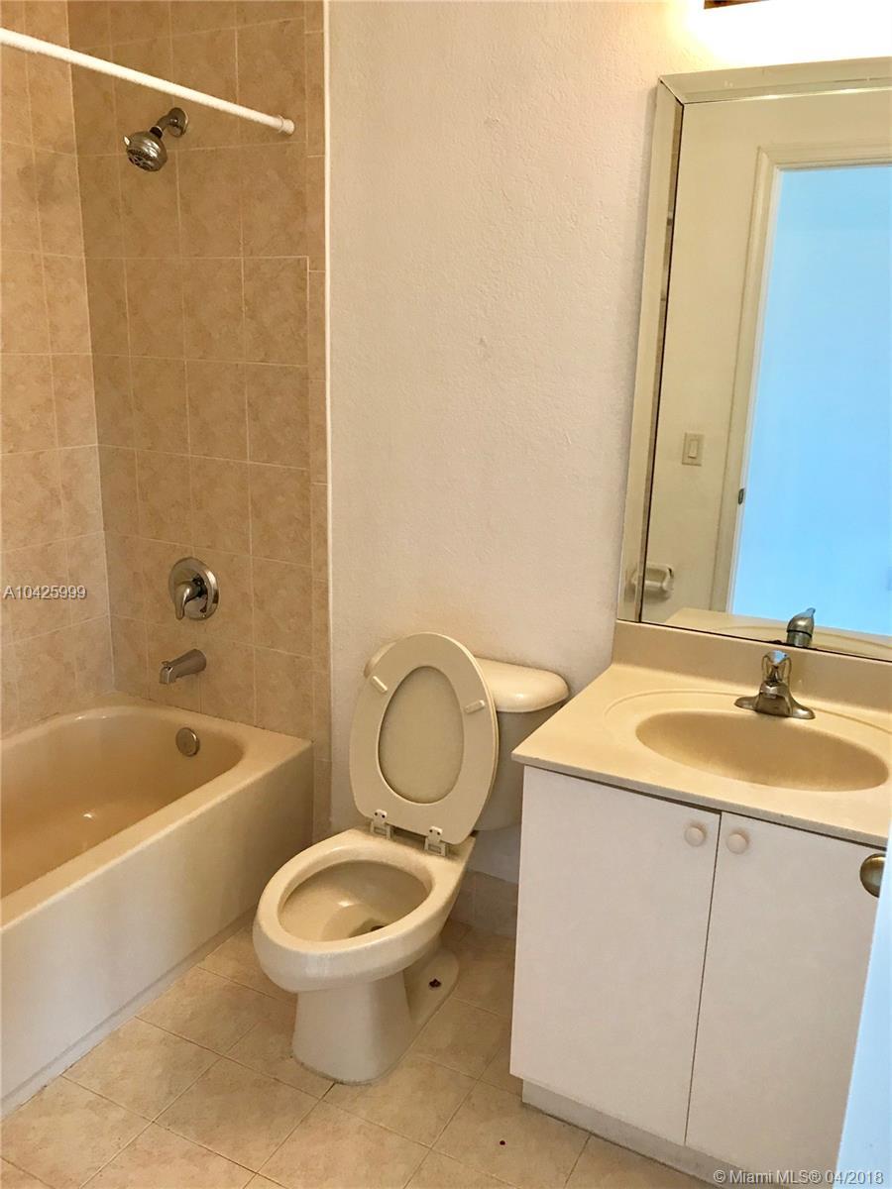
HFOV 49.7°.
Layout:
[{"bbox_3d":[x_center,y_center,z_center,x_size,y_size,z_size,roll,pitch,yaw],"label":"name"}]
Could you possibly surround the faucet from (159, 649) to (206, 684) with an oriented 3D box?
[{"bbox_3d":[-0.763,0.210,2.774,0.060,0.072,0.138,9,17,26],"label":"faucet"}]

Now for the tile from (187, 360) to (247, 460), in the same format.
[{"bbox_3d":[-0.610,-0.494,2.579,0.198,0.255,0.010,9,17,26],"label":"tile"}]

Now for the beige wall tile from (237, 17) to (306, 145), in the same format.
[{"bbox_3d":[-0.410,-1.207,2.279,0.201,0.257,0.010,9,17,26],"label":"beige wall tile"}]

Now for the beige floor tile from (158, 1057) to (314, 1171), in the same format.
[{"bbox_3d":[-0.417,1.041,1.932,0.257,0.010,0.205,9,17,26],"label":"beige floor tile"}]

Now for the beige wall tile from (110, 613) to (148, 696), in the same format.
[{"bbox_3d":[-0.958,0.185,2.932,0.146,0.240,0.012,10,18,26],"label":"beige wall tile"}]

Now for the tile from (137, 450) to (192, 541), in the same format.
[{"bbox_3d":[-0.800,-0.274,2.748,0.200,0.258,0.010,9,17,26],"label":"tile"}]

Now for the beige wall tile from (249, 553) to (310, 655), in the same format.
[{"bbox_3d":[-0.442,0.034,2.610,0.198,0.254,0.012,10,18,26],"label":"beige wall tile"}]

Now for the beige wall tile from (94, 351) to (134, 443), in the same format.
[{"bbox_3d":[-0.941,-0.548,2.737,0.148,0.257,0.010,9,17,26],"label":"beige wall tile"}]

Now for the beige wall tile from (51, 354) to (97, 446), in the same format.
[{"bbox_3d":[-1.042,-0.540,2.692,0.012,0.254,0.139,10,18,26],"label":"beige wall tile"}]

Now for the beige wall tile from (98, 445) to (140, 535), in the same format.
[{"bbox_3d":[-0.956,-0.299,2.824,0.147,0.258,0.010,9,17,26],"label":"beige wall tile"}]

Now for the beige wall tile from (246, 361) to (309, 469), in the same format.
[{"bbox_3d":[-0.431,-0.463,2.485,0.201,0.257,0.010,9,17,26],"label":"beige wall tile"}]

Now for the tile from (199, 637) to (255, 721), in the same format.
[{"bbox_3d":[-0.627,0.243,2.767,0.198,0.240,0.012,10,18,26],"label":"tile"}]

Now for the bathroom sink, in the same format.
[{"bbox_3d":[0.586,0.357,1.829,0.455,0.150,0.335,9,17,26],"label":"bathroom sink"}]

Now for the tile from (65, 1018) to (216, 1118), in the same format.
[{"bbox_3d":[-0.649,1.016,2.070,0.248,0.010,0.205,9,17,26],"label":"tile"}]

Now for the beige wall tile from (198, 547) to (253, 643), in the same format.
[{"bbox_3d":[-0.623,0.003,2.710,0.201,0.257,0.010,9,17,26],"label":"beige wall tile"}]

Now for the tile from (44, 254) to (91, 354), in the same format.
[{"bbox_3d":[-1.045,-0.794,2.653,0.010,0.258,0.144,9,17,26],"label":"tile"}]

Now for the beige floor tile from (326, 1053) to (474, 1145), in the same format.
[{"bbox_3d":[-0.095,1.044,2.024,0.259,0.010,0.205,9,17,26],"label":"beige floor tile"}]

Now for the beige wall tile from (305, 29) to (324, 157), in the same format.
[{"bbox_3d":[-0.299,-1.155,2.233,0.051,0.257,0.010,9,17,26],"label":"beige wall tile"}]

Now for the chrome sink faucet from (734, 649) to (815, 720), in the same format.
[{"bbox_3d":[0.667,0.173,1.949,0.157,0.152,0.130,9,17,26],"label":"chrome sink faucet"}]

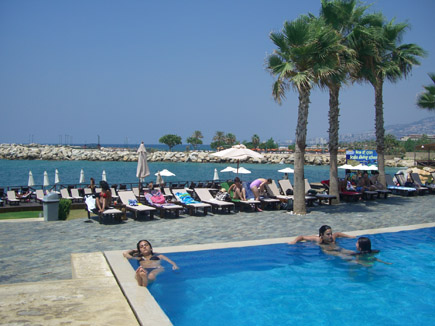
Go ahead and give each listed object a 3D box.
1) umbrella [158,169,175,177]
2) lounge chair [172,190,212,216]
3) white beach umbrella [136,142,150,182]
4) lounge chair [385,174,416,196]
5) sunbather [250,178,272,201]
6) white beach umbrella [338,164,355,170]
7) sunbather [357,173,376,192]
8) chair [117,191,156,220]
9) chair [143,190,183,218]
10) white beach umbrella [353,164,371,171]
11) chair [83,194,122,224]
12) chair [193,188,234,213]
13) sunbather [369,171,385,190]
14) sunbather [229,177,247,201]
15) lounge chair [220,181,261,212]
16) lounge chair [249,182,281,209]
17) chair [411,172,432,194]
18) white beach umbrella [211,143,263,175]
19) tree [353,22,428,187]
[{"bbox_3d":[-4.543,1.671,42.042,1.950,2.200,1.950,1,2,0],"label":"umbrella"},{"bbox_3d":[-0.955,1.408,16.773,0.650,0.760,1.880,-1,3,-30],"label":"lounge chair"},{"bbox_3d":[-2.591,0.459,16.545,0.480,2.370,0.480,1,2,0],"label":"white beach umbrella"},{"bbox_3d":[8.294,1.112,22.230,0.650,0.920,1.780,-1,3,-30],"label":"lounge chair"},{"bbox_3d":[1.521,1.123,16.500,0.780,1.140,0.450,1,2,3],"label":"sunbather"},{"bbox_3d":[14.534,1.314,54.042,1.950,2.200,1.950,1,2,0],"label":"white beach umbrella"},{"bbox_3d":[6.554,0.917,21.000,0.850,1.100,0.600,2,3,37],"label":"sunbather"},{"bbox_3d":[-2.614,1.334,15.279,0.620,0.720,1.900,0,2,-27],"label":"chair"},{"bbox_3d":[-1.861,1.326,15.692,0.620,0.720,1.900,0,2,-27],"label":"chair"},{"bbox_3d":[16.404,1.316,54.542,1.950,2.200,1.950,1,2,0],"label":"white beach umbrella"},{"bbox_3d":[-3.602,1.471,15.177,0.650,0.760,1.850,-1,3,-30],"label":"chair"},{"bbox_3d":[-0.144,1.393,17.269,0.650,0.750,1.900,-1,3,-30],"label":"chair"},{"bbox_3d":[7.174,0.808,21.549,0.500,0.860,0.800,-1,3,-30],"label":"sunbather"},{"bbox_3d":[0.760,0.946,17.827,0.520,0.860,0.680,-1,3,-30],"label":"sunbather"},{"bbox_3d":[0.840,1.317,17.807,0.650,0.860,1.820,-1,3,-30],"label":"lounge chair"},{"bbox_3d":[1.607,1.303,18.265,0.650,0.850,1.820,-1,3,-30],"label":"lounge chair"},{"bbox_3d":[9.997,1.100,23.000,0.620,0.880,1.750,0,2,-22],"label":"chair"},{"bbox_3d":[0.775,0.487,18.534,2.200,2.460,2.200,-1,3,-30],"label":"white beach umbrella"},{"bbox_3d":[7.895,-2.609,22.457,3.500,8.290,3.500,1,2,0],"label":"tree"}]

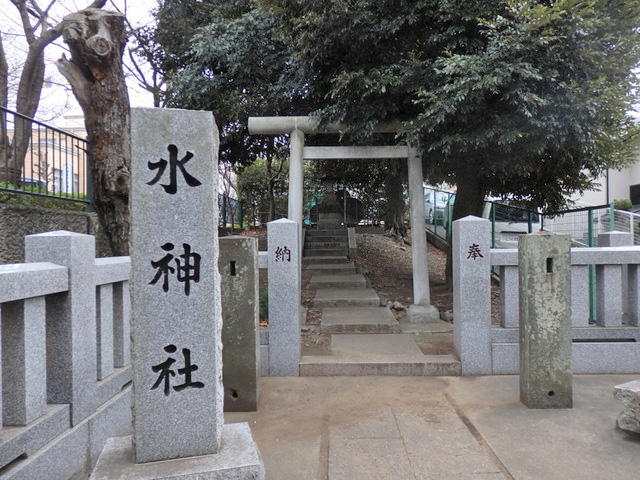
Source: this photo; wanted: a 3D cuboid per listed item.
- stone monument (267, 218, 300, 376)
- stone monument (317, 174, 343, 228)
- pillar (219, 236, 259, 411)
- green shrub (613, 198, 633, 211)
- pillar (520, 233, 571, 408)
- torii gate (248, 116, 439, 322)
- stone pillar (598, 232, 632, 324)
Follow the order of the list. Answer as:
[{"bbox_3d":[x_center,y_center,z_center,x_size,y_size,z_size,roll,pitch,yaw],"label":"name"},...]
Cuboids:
[{"bbox_3d":[-0.380,0.597,5.020,0.320,1.660,0.310,-1,0,1],"label":"stone monument"},{"bbox_3d":[0.270,-1.070,13.100,0.740,1.600,0.720,-1,0,1],"label":"stone monument"},{"bbox_3d":[-0.710,0.697,3.930,0.355,1.470,0.200,-1,0,1],"label":"pillar"},{"bbox_3d":[7.860,-0.880,12.000,0.500,0.380,0.450,-1,0,1],"label":"green shrub"},{"bbox_3d":[1.920,0.666,3.940,0.360,1.480,0.190,-1,0,1],"label":"pillar"},{"bbox_3d":[0.570,-0.340,7.380,3.400,3.240,0.440,-1,0,1],"label":"torii gate"},{"bbox_3d":[3.920,0.480,6.130,0.280,1.220,0.280,-1,0,1],"label":"stone pillar"}]

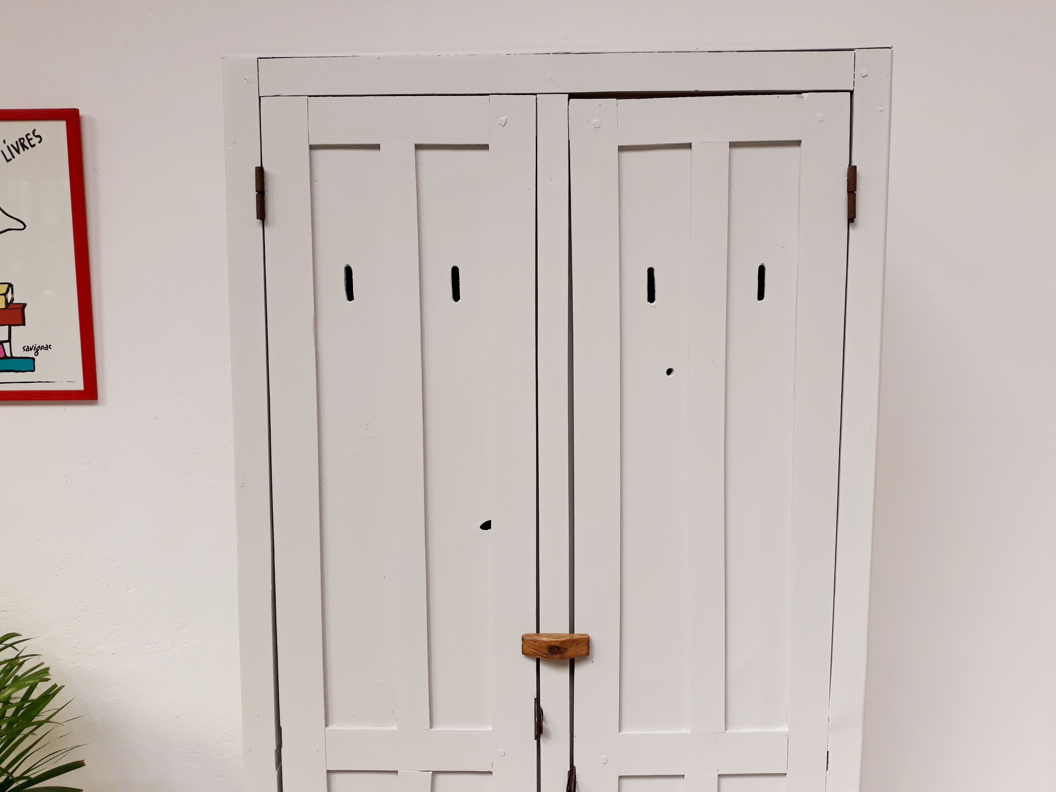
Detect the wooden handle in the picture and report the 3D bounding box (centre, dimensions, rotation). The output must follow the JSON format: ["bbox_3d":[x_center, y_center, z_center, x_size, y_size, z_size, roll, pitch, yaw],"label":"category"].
[{"bbox_3d":[0.045,0.400,1.312,0.107,0.033,0.027,0,5,1],"label":"wooden handle"}]

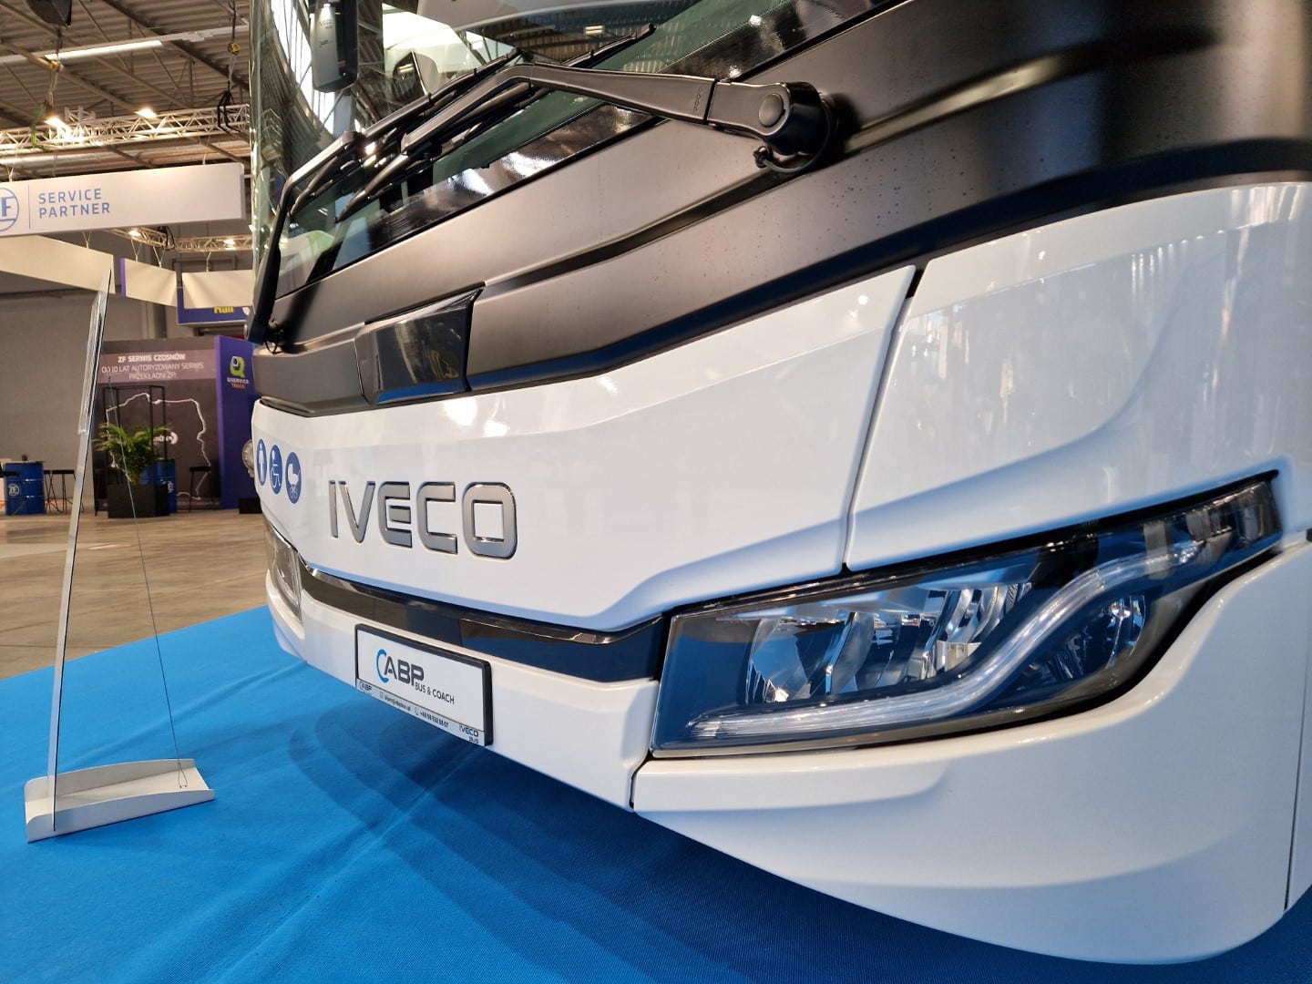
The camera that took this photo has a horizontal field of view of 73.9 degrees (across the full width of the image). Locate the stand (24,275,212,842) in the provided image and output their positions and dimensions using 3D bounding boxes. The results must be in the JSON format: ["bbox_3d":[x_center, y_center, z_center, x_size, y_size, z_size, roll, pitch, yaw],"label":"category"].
[{"bbox_3d":[-1.242,0.118,1.984,0.345,1.191,0.275,-3,2,-37],"label":"stand"}]

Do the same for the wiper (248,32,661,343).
[{"bbox_3d":[-0.531,-0.579,1.759,0.170,0.390,1.620,-3,3,-41],"label":"wiper"}]

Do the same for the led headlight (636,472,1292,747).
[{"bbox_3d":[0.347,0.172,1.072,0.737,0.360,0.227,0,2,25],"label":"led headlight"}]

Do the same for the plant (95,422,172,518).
[{"bbox_3d":[-8.143,-0.330,13.700,1.000,1.480,1.000,-1,2,-9],"label":"plant"}]

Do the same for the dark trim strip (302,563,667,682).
[{"bbox_3d":[-0.446,0.223,1.660,0.080,0.105,1.320,-3,3,-41],"label":"dark trim strip"}]

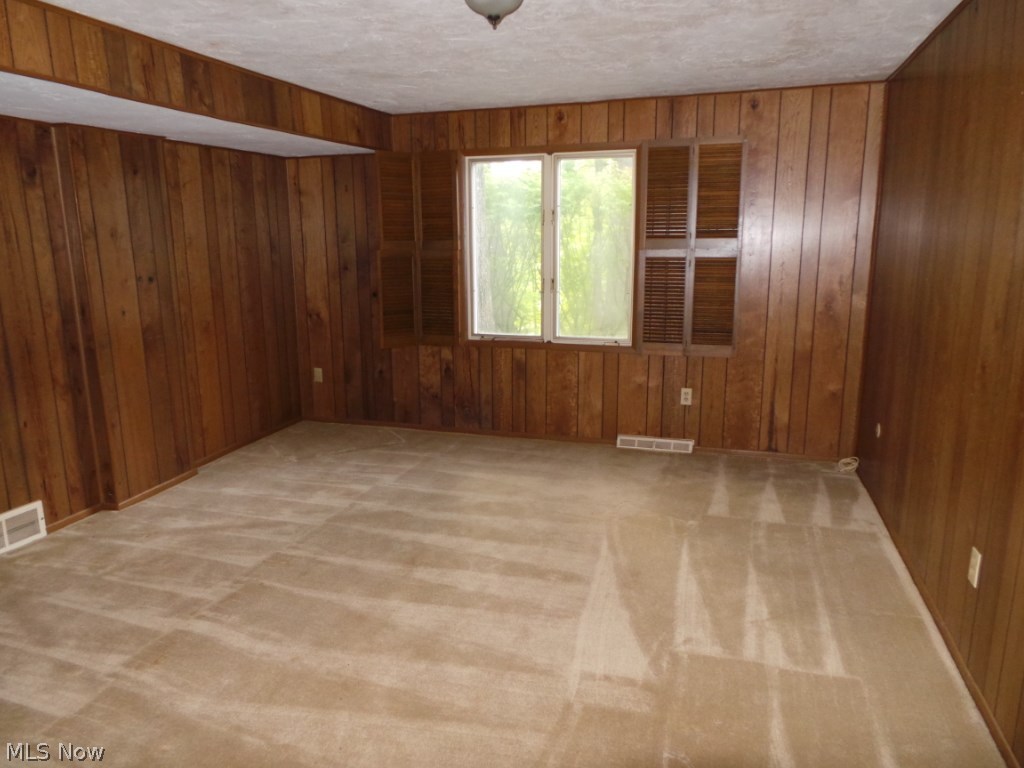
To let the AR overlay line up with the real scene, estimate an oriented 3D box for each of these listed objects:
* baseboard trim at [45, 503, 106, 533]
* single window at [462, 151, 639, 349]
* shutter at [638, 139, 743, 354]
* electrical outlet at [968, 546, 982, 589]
[{"bbox_3d":[-2.312,0.714,3.617,0.018,0.046,0.345,3,13,17],"label":"baseboard trim"},{"bbox_3d":[0.247,-0.906,4.645,1.166,1.261,0.090,3,13,17],"label":"single window"},{"bbox_3d":[1.124,-0.840,4.320,0.621,1.333,0.050,3,13,17],"label":"shutter"},{"bbox_3d":[1.498,0.596,2.209,0.008,0.118,0.072,3,13,17],"label":"electrical outlet"}]

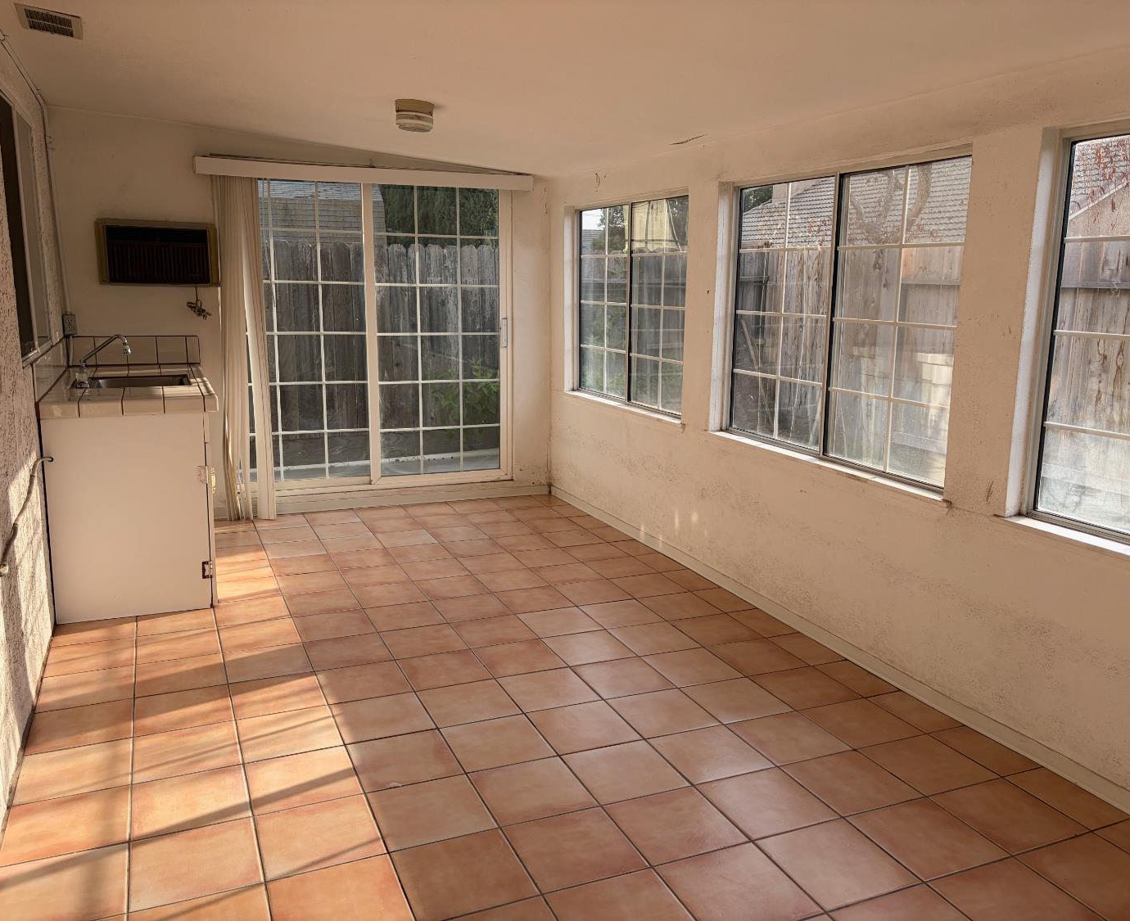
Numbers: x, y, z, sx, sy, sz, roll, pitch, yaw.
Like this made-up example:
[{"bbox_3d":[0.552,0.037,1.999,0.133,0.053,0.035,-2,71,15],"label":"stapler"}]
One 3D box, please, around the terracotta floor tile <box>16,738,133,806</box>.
[{"bbox_3d":[-1.460,0.928,2.770,0.294,0.012,0.294,-3,12,-23],"label":"terracotta floor tile"}]

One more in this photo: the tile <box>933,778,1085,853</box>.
[{"bbox_3d":[1.261,1.009,2.633,0.298,0.012,0.298,-3,12,-23],"label":"tile"}]

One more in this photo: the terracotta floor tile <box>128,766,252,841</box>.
[{"bbox_3d":[-1.058,0.962,2.605,0.298,0.012,0.298,-3,12,-23],"label":"terracotta floor tile"}]

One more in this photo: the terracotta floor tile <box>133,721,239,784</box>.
[{"bbox_3d":[-1.175,0.905,2.877,0.298,0.010,0.298,-3,12,-23],"label":"terracotta floor tile"}]

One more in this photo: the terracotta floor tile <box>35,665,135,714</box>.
[{"bbox_3d":[-1.696,0.812,3.303,0.298,0.010,0.298,-3,12,-23],"label":"terracotta floor tile"}]

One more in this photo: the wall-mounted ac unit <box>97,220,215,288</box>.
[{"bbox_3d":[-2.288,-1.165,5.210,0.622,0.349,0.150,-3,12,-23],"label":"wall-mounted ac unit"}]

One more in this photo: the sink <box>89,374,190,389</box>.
[{"bbox_3d":[-2.094,-0.297,4.511,0.494,0.180,0.494,-3,12,-23],"label":"sink"}]

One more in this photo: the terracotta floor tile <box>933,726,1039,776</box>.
[{"bbox_3d":[1.354,0.947,3.003,0.150,0.012,0.294,-3,12,-23],"label":"terracotta floor tile"}]

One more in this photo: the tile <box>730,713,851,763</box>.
[{"bbox_3d":[0.740,0.919,3.066,0.299,0.010,0.299,-3,12,-23],"label":"tile"}]

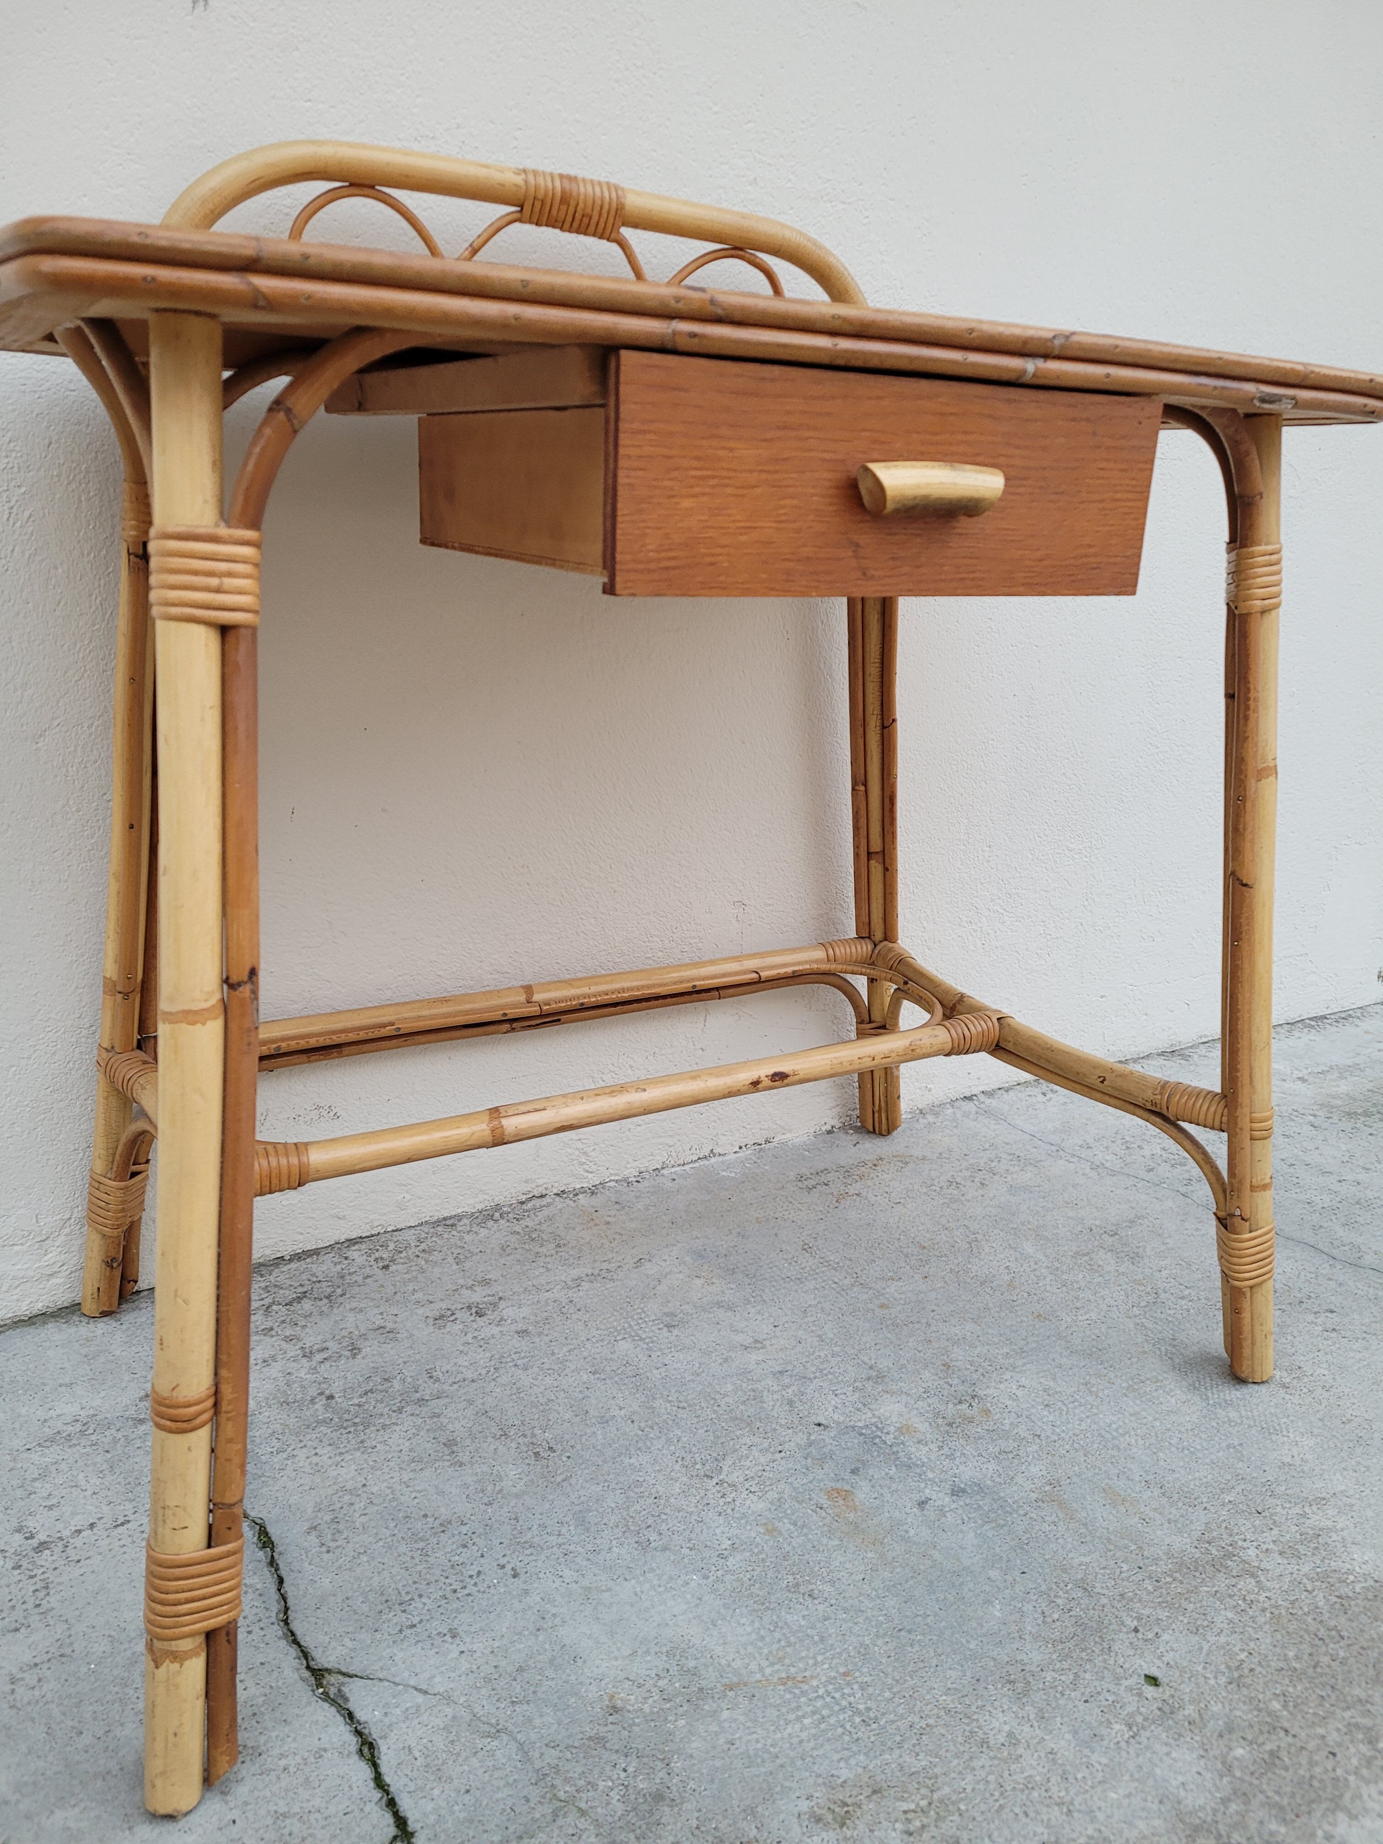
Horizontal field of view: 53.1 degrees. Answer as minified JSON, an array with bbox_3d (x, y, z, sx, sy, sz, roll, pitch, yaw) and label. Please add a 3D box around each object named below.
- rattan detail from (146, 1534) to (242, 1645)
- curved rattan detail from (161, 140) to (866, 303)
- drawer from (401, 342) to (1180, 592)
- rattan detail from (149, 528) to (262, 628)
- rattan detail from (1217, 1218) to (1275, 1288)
[{"bbox_3d":[-0.255,0.338,0.704,0.047,0.043,0.047,-1,11,-30],"label":"rattan detail"},{"bbox_3d":[-0.100,-0.487,1.025,0.581,0.120,0.034,-7,20,-28],"label":"curved rattan detail"},{"bbox_3d":[0.049,-0.257,0.814,0.333,0.106,0.303,-7,20,-28],"label":"drawer"},{"bbox_3d":[-0.220,-0.153,0.623,0.048,0.042,0.048,-1,11,-30],"label":"rattan detail"},{"bbox_3d":[0.424,0.252,1.064,0.047,0.043,0.047,-13,16,-26],"label":"rattan detail"}]

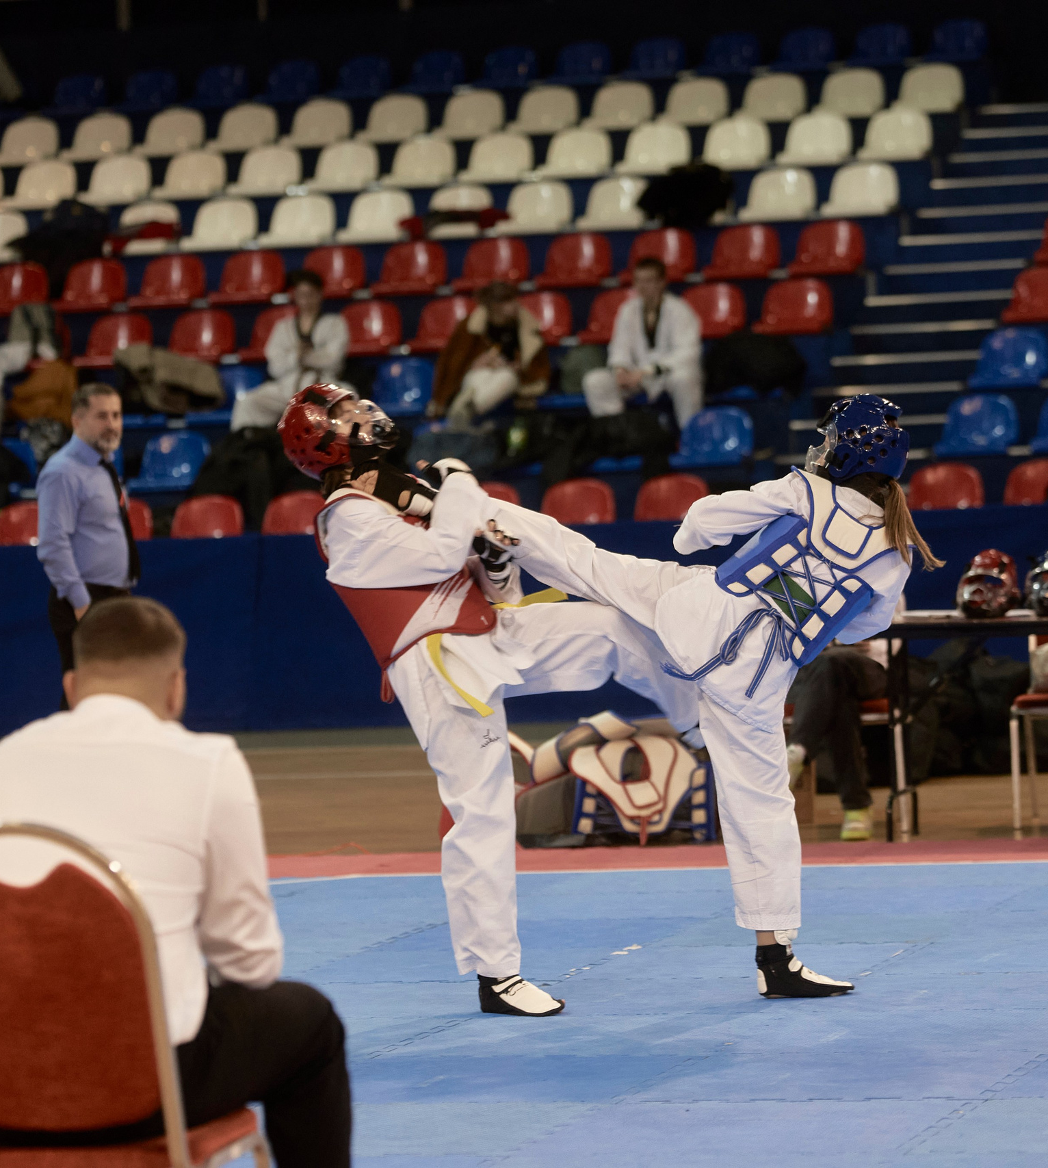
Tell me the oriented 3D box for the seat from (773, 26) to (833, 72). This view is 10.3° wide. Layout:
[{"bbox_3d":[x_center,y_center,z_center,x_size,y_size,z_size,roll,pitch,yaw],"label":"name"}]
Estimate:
[{"bbox_3d":[1.720,-3.279,36.011,0.400,0.300,0.360,-2,2,18],"label":"seat"}]

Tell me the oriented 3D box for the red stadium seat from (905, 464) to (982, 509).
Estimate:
[{"bbox_3d":[1.986,-0.420,27.944,0.400,0.300,0.360,-2,2,18],"label":"red stadium seat"}]

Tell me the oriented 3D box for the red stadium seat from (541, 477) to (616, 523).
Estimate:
[{"bbox_3d":[0.224,-0.344,27.378,0.390,0.290,0.380,-2,2,16],"label":"red stadium seat"}]

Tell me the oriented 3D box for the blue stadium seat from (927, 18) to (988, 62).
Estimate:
[{"bbox_3d":[2.752,-3.456,37.255,0.410,0.330,0.400,-2,2,16],"label":"blue stadium seat"}]

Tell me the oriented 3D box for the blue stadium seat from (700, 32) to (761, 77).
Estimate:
[{"bbox_3d":[1.319,-3.408,37.668,0.410,0.330,0.400,-2,2,16],"label":"blue stadium seat"}]

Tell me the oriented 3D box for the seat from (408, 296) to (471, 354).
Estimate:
[{"bbox_3d":[-0.401,-1.366,30.745,0.365,0.295,0.350,-2,2,16],"label":"seat"}]

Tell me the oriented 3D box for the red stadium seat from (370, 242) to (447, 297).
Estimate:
[{"bbox_3d":[-0.636,-1.729,32.092,0.400,0.295,0.380,-2,2,18],"label":"red stadium seat"}]

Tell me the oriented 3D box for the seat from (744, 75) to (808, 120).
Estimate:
[{"bbox_3d":[1.474,-2.916,35.016,0.400,0.300,0.360,-2,2,18],"label":"seat"}]

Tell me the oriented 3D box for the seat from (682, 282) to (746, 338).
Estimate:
[{"bbox_3d":[0.933,-1.419,30.166,0.390,0.290,0.380,-2,2,16],"label":"seat"}]

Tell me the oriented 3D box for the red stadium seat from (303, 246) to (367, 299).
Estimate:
[{"bbox_3d":[-1.084,-1.714,32.241,0.400,0.295,0.380,-2,2,18],"label":"red stadium seat"}]

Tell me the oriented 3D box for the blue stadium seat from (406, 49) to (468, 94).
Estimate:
[{"bbox_3d":[-0.573,-3.118,35.786,0.365,0.295,0.350,-2,2,16],"label":"blue stadium seat"}]

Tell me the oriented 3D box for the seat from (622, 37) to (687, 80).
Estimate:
[{"bbox_3d":[0.770,-3.162,35.197,0.390,0.290,0.380,-2,2,16],"label":"seat"}]

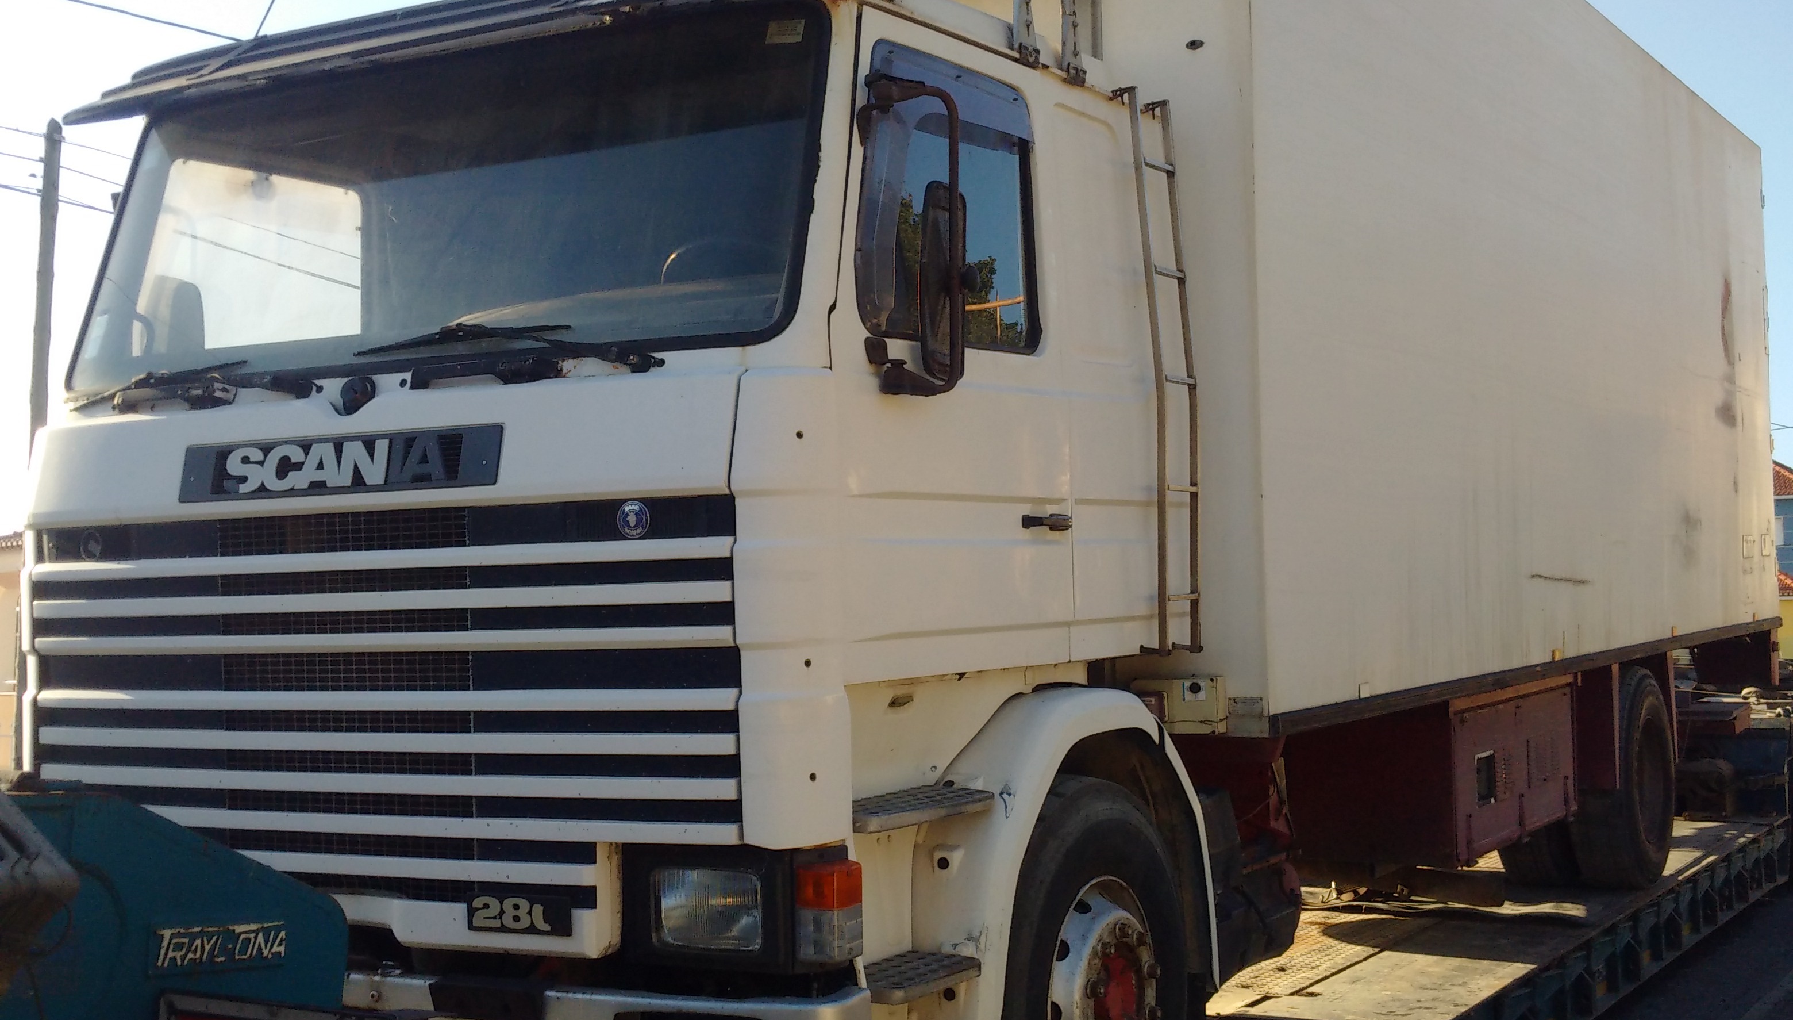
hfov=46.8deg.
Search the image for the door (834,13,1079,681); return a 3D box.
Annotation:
[{"bbox_3d":[0.071,-0.322,4.371,0.170,1.320,1.030,-3,-2,29],"label":"door"}]

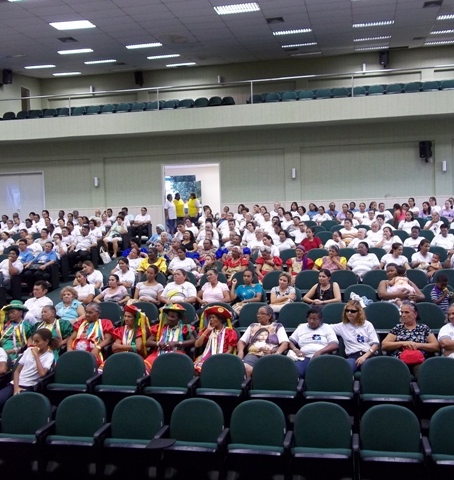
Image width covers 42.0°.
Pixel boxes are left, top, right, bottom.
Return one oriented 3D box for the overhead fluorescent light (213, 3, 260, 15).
[{"bbox_3d":[0.286,-6.557,16.666,1.220,0.100,0.620,-1,3,12],"label":"overhead fluorescent light"}]

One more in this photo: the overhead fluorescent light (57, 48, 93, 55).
[{"bbox_3d":[-5.006,-6.232,19.600,1.220,0.080,0.420,-1,3,11],"label":"overhead fluorescent light"}]

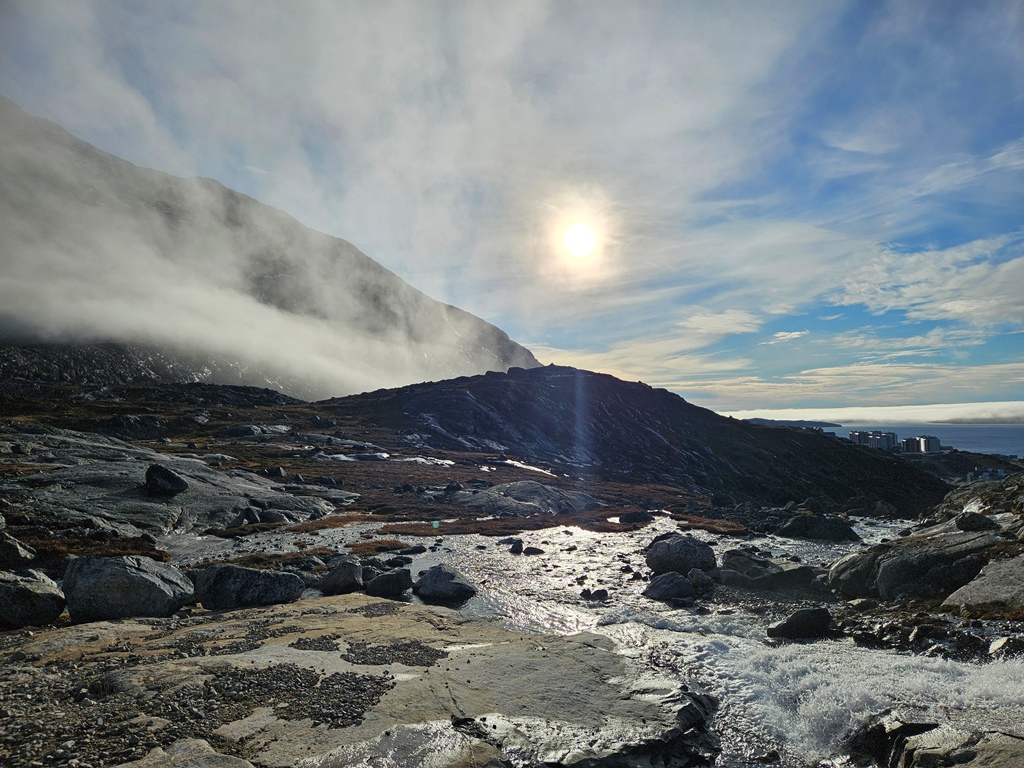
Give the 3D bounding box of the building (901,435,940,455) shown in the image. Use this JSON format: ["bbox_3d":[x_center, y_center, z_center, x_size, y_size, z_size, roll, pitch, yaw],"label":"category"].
[{"bbox_3d":[691.000,102.500,1150.000,52.000,28.000,24.000,-1,-4,16],"label":"building"}]

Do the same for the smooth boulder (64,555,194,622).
[{"bbox_3d":[-3.870,2.040,7.000,1.140,0.570,0.780,0,-3,-6],"label":"smooth boulder"}]

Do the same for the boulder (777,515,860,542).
[{"bbox_3d":[5.680,2.670,12.700,1.480,0.440,0.950,0,-3,-3],"label":"boulder"}]

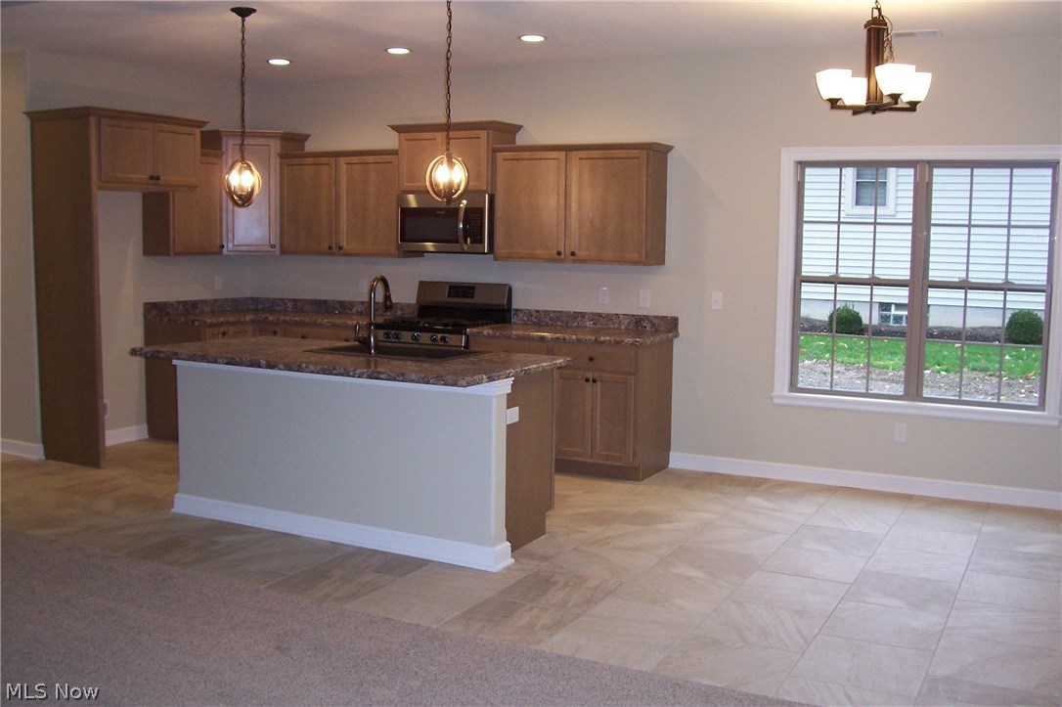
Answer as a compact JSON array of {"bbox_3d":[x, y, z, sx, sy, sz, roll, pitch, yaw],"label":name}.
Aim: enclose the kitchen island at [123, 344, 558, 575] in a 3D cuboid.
[{"bbox_3d":[-0.944,0.460,5.170,2.121,0.924,1.000,4,7,28],"label":"kitchen island"}]

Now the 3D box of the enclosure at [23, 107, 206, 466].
[{"bbox_3d":[-2.802,-0.452,6.931,0.616,2.310,1.000,4,7,28],"label":"enclosure"}]

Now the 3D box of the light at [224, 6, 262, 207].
[{"bbox_3d":[-1.530,-1.301,5.327,0.205,1.033,0.205,-1,6,-16],"label":"light"}]

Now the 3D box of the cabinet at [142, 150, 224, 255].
[{"bbox_3d":[-2.609,-1.118,7.525,0.350,0.765,0.490,4,7,28],"label":"cabinet"}]

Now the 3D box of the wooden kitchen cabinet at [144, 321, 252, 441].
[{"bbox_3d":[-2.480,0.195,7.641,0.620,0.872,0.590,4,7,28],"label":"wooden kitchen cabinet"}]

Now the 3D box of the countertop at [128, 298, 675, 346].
[{"bbox_3d":[-0.942,-0.241,7.086,3.788,0.141,1.136,4,7,28],"label":"countertop"}]

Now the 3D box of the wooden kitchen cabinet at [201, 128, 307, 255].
[{"bbox_3d":[-2.252,-1.269,8.025,0.880,0.970,0.690,-1,6,-17],"label":"wooden kitchen cabinet"}]

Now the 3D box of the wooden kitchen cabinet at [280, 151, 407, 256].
[{"bbox_3d":[-1.379,-1.118,7.645,1.140,0.765,0.350,4,7,28],"label":"wooden kitchen cabinet"}]

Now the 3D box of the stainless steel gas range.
[{"bbox_3d":[-0.639,0.102,7.205,0.772,1.202,0.687,4,7,28],"label":"stainless steel gas range"}]

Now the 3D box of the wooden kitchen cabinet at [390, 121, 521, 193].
[{"bbox_3d":[-0.543,-1.392,7.190,0.895,0.469,0.374,4,7,28],"label":"wooden kitchen cabinet"}]

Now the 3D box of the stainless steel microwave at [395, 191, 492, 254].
[{"bbox_3d":[-0.531,-0.922,7.177,0.755,0.420,0.395,4,7,28],"label":"stainless steel microwave"}]

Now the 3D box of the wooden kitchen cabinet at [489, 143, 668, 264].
[{"bbox_3d":[0.337,-1.000,6.774,1.194,0.769,0.353,4,7,28],"label":"wooden kitchen cabinet"}]

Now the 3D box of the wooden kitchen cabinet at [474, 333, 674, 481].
[{"bbox_3d":[0.267,0.318,6.737,1.220,0.872,0.620,4,7,28],"label":"wooden kitchen cabinet"}]

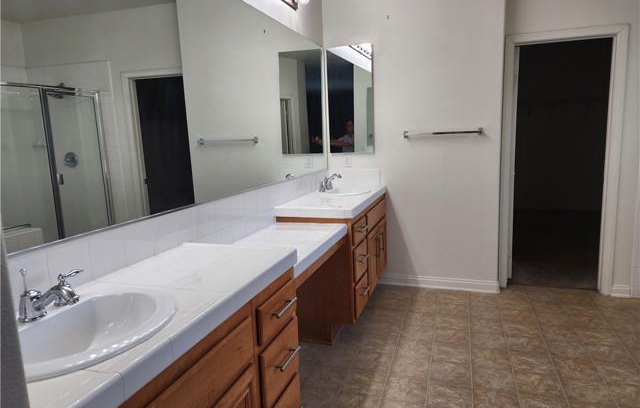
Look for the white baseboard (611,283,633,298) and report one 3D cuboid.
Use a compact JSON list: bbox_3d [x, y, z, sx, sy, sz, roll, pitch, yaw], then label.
[{"bbox_3d":[2.458,0.709,3.468,0.145,0.100,0.016,1,9,18],"label":"white baseboard"}]

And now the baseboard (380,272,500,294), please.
[{"bbox_3d":[1.048,0.709,3.838,1.075,0.100,0.016,1,9,18],"label":"baseboard"}]

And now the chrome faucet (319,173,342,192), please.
[{"bbox_3d":[0.104,-0.187,3.609,0.170,0.145,0.210,1,9,18],"label":"chrome faucet"}]

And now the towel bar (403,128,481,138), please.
[{"bbox_3d":[1.033,-0.591,3.583,0.630,0.052,0.075,1,9,18],"label":"towel bar"}]

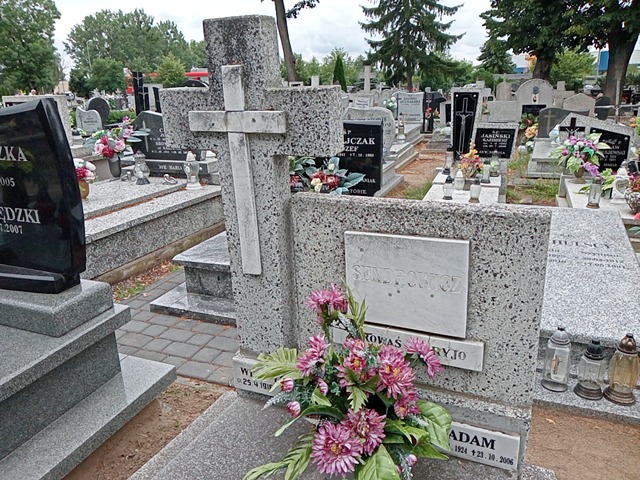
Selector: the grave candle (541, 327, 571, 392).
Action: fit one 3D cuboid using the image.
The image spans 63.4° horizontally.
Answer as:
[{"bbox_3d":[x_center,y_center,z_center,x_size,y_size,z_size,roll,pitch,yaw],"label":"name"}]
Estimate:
[{"bbox_3d":[1.085,0.542,2.360,0.118,0.290,0.118,6,18,22],"label":"grave candle"}]

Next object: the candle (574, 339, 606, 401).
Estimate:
[{"bbox_3d":[1.208,0.564,2.300,0.125,0.258,0.125,6,18,22],"label":"candle"}]

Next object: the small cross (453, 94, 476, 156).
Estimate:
[{"bbox_3d":[1.811,-1.428,6.450,0.192,0.688,0.050,5,19,21],"label":"small cross"}]

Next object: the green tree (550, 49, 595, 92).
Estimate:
[{"bbox_3d":[22.964,-15.523,47.590,4.200,4.080,4.200,6,18,22],"label":"green tree"}]

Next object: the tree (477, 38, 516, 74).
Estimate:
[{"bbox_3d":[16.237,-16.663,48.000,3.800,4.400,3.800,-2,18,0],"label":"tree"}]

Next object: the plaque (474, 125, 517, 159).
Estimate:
[{"bbox_3d":[2.097,-1.182,6.150,0.500,0.430,0.100,6,18,22],"label":"plaque"}]

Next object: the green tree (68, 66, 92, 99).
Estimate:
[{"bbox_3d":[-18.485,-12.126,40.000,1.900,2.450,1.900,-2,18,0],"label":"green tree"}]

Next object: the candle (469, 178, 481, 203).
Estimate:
[{"bbox_3d":[1.433,-0.456,4.800,0.098,0.225,0.098,6,18,22],"label":"candle"}]

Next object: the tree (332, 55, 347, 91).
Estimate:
[{"bbox_3d":[1.255,-10.280,33.447,1.000,3.090,1.000,-1,17,0],"label":"tree"}]

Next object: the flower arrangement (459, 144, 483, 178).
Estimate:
[{"bbox_3d":[1.706,-0.907,5.850,0.270,0.380,0.240,5,19,21],"label":"flower arrangement"}]

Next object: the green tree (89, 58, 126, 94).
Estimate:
[{"bbox_3d":[-20.482,-15.549,50.598,3.700,4.140,3.700,6,18,22],"label":"green tree"}]

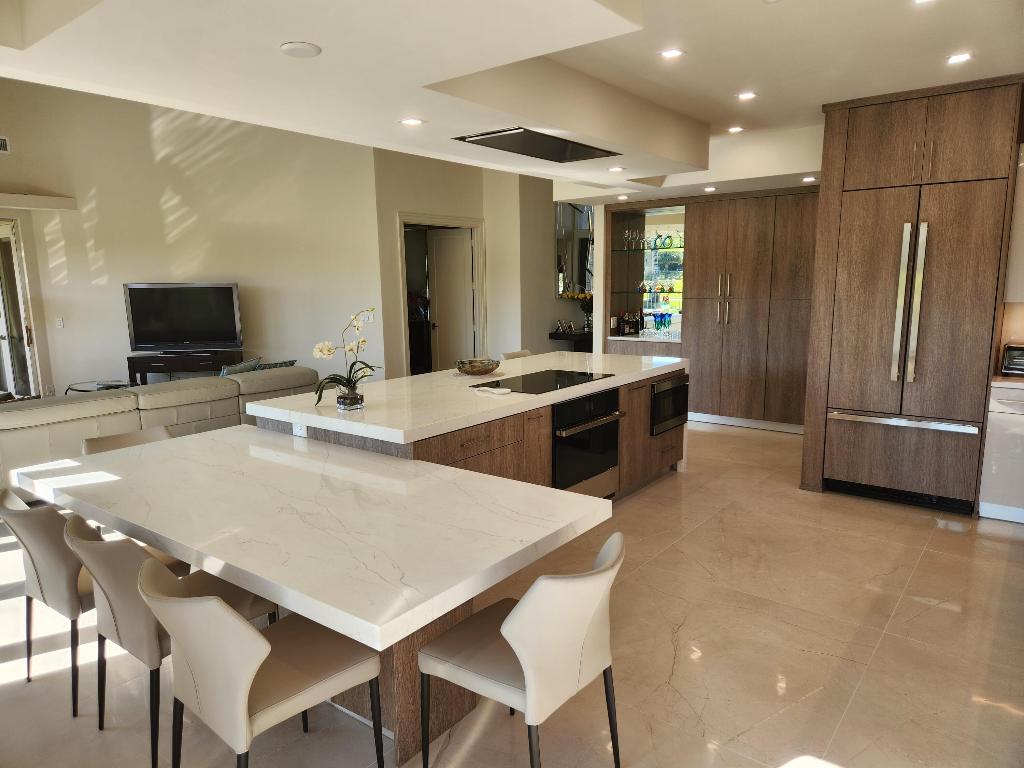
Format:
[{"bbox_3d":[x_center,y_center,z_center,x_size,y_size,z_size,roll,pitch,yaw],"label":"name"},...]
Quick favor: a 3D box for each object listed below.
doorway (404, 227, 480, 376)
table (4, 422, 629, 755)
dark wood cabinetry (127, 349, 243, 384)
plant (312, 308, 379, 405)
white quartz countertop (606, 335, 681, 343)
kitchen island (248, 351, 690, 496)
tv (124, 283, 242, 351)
[{"bbox_3d":[-0.831,-0.765,8.089,0.160,2.154,1.287,6,11,37],"label":"doorway"},{"bbox_3d":[-0.891,0.768,2.710,2.312,0.774,1.075,6,11,37],"label":"table"},{"bbox_3d":[-3.258,0.124,6.902,1.040,0.826,0.420,-2,9,-8],"label":"dark wood cabinetry"},{"bbox_3d":[-0.852,-0.128,3.473,0.330,0.500,0.260,-3,9,-14],"label":"plant"},{"bbox_3d":[1.610,-0.515,7.685,0.912,0.040,0.560,6,11,37],"label":"white quartz countertop"},{"bbox_3d":[-0.017,0.403,4.558,1.221,0.905,3.047,6,11,37],"label":"kitchen island"},{"bbox_3d":[-3.272,-0.655,6.802,1.063,0.684,0.140,-2,9,-8],"label":"tv"}]

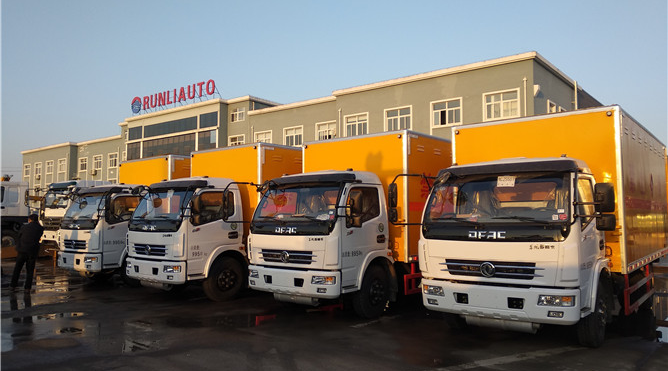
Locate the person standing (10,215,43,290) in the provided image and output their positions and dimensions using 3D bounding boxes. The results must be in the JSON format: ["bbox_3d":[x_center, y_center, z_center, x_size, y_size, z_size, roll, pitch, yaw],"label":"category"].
[{"bbox_3d":[-6.818,1.485,11.185,0.600,1.690,0.430,1,-4,-22],"label":"person standing"}]

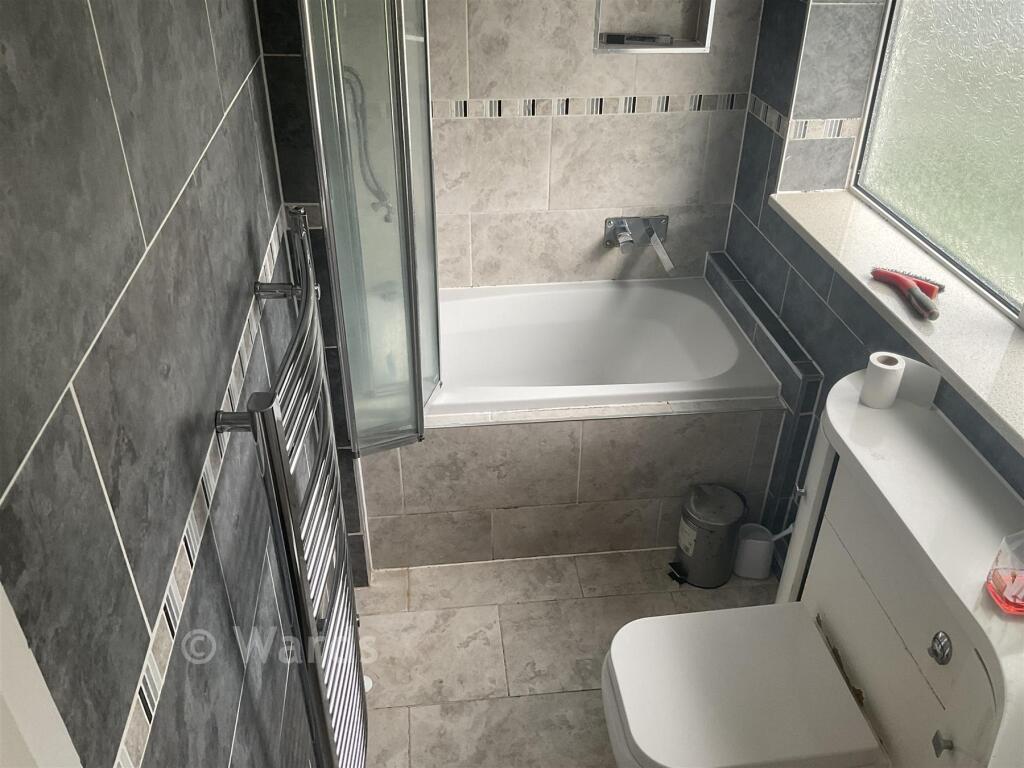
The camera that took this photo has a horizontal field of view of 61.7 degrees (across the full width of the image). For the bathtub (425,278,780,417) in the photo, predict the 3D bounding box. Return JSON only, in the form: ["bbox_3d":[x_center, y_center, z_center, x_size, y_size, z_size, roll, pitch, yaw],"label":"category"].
[{"bbox_3d":[-0.005,0.057,2.728,1.420,0.480,0.694,-3,33,-6],"label":"bathtub"}]

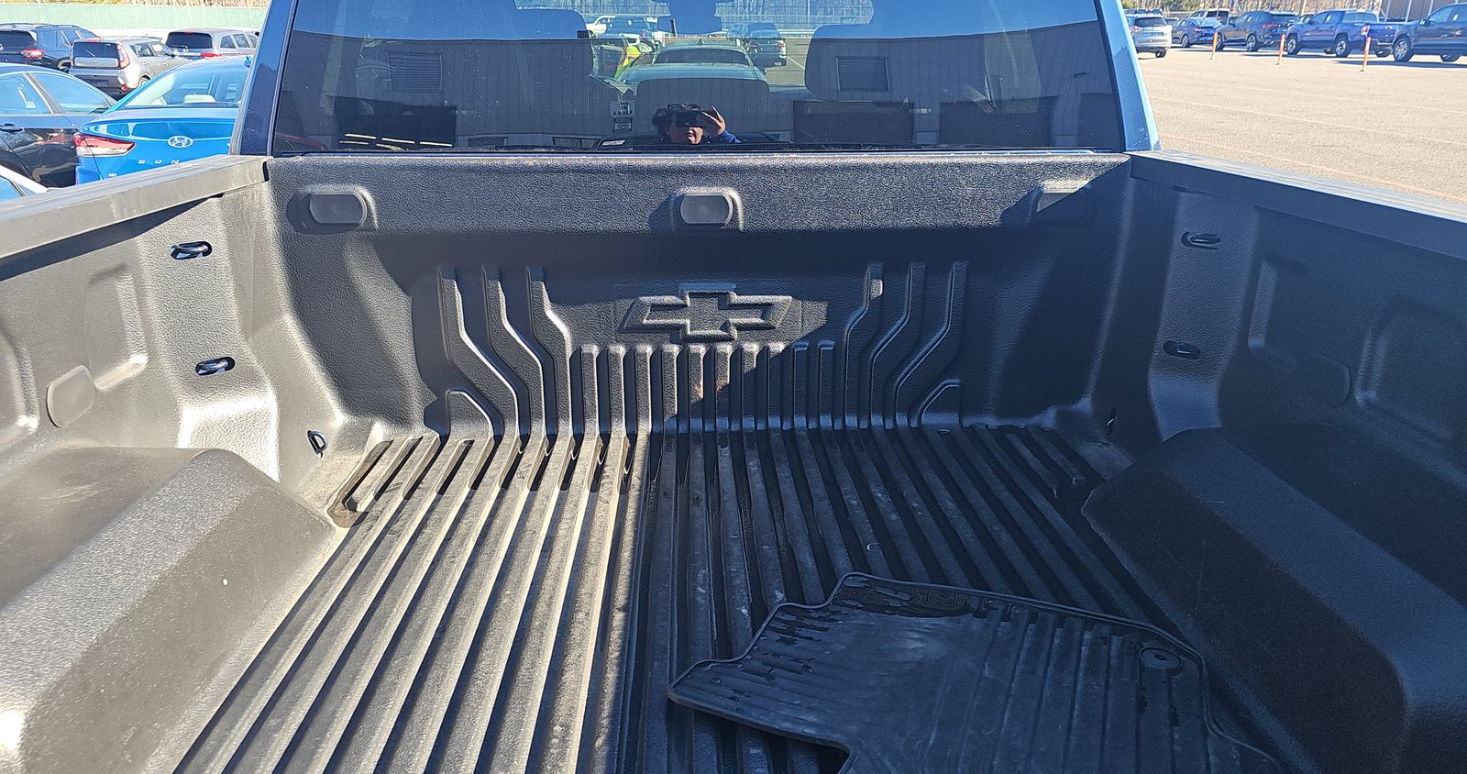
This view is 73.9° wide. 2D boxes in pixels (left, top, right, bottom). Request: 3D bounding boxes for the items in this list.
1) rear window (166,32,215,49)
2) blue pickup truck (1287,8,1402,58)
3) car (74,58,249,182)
[{"bbox_3d":[-16.058,-10.226,28.800,1.380,0.500,0.100,-2,0,-5],"label":"rear window"},{"bbox_3d":[25.027,-14.535,39.898,1.920,1.810,5.420,-1,20,-4],"label":"blue pickup truck"},{"bbox_3d":[-3.963,-2.333,9.049,1.870,1.470,4.850,-1,20,-2],"label":"car"}]

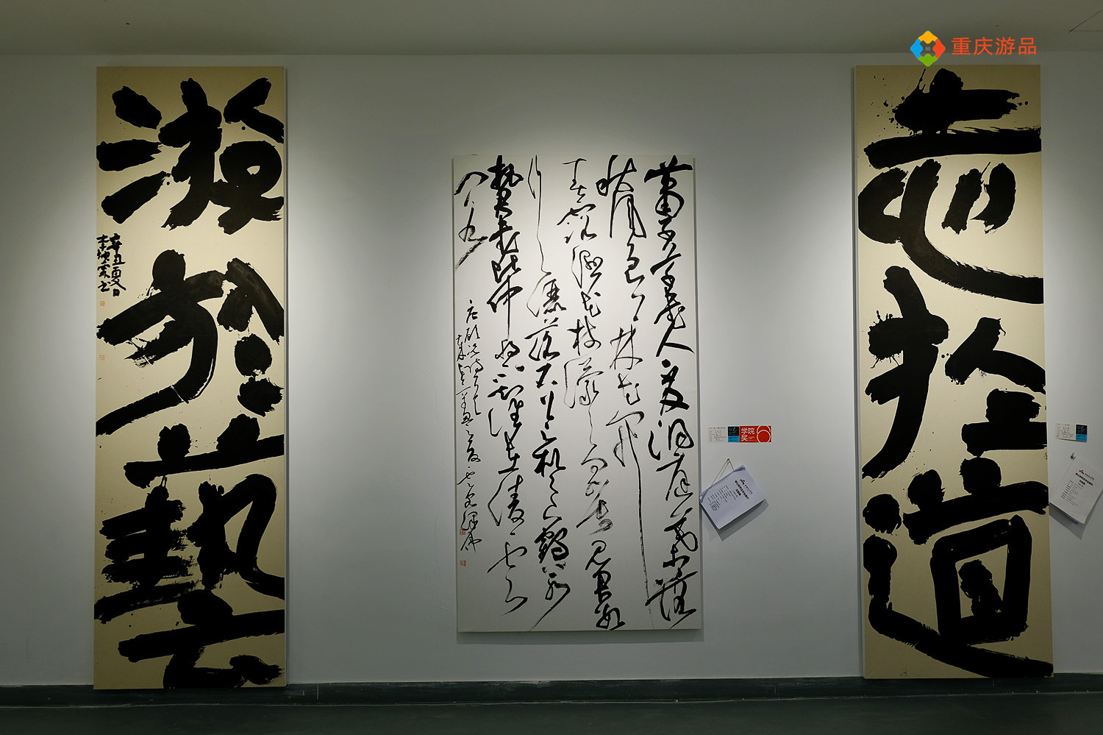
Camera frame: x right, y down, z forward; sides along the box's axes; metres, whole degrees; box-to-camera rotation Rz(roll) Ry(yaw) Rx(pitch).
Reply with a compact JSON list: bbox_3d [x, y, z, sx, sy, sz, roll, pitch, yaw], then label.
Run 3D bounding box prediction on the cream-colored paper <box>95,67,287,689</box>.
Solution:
[{"bbox_3d":[-1.908,0.041,5.037,0.996,3.284,0.040,0,-1,-1],"label":"cream-colored paper"}]

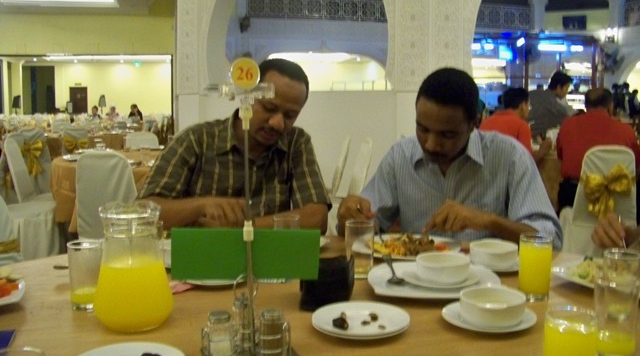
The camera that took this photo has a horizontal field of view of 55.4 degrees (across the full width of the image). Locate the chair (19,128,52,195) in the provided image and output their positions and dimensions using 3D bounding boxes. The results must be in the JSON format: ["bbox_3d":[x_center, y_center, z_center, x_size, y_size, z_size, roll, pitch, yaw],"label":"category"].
[{"bbox_3d":[-3.315,-0.139,7.036,0.440,0.890,0.520,-1,7,-9],"label":"chair"}]

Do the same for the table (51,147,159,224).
[{"bbox_3d":[-1.220,0.227,4.495,1.540,0.750,1.540,1,7,0],"label":"table"}]

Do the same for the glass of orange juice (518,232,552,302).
[{"bbox_3d":[0.446,0.190,1.268,0.065,0.130,0.065,1,7,0],"label":"glass of orange juice"}]

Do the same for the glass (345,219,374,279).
[{"bbox_3d":[0.089,0.166,1.416,0.066,0.128,0.066,1,7,0],"label":"glass"}]

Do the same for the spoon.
[{"bbox_3d":[0.159,0.199,1.333,0.036,0.025,0.180,-1,10,-4],"label":"spoon"}]

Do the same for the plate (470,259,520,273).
[{"bbox_3d":[0.437,0.215,1.524,0.166,0.020,0.166,1,7,0],"label":"plate"}]

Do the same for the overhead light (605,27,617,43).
[{"bbox_3d":[9.285,-4.587,19.500,0.380,0.500,0.360,0,7,0],"label":"overhead light"}]

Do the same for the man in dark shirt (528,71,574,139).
[{"bbox_3d":[1.786,-0.150,4.918,0.600,1.420,0.520,-5,9,-37],"label":"man in dark shirt"}]

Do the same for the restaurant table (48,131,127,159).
[{"bbox_3d":[-3.275,-0.269,8.632,1.500,0.750,1.500,0,7,0],"label":"restaurant table"}]

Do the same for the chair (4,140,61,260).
[{"bbox_3d":[-1.934,0.170,4.171,0.530,0.910,0.450,0,7,-10],"label":"chair"}]

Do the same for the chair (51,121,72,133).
[{"bbox_3d":[-4.159,-0.480,9.815,0.440,0.890,0.520,-3,8,-25],"label":"chair"}]

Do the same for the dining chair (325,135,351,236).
[{"bbox_3d":[-0.030,0.114,4.900,0.540,0.900,0.440,-1,7,-6],"label":"dining chair"}]

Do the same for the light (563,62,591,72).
[{"bbox_3d":[8.019,-3.441,19.000,0.900,0.250,0.600,0,7,0],"label":"light"}]

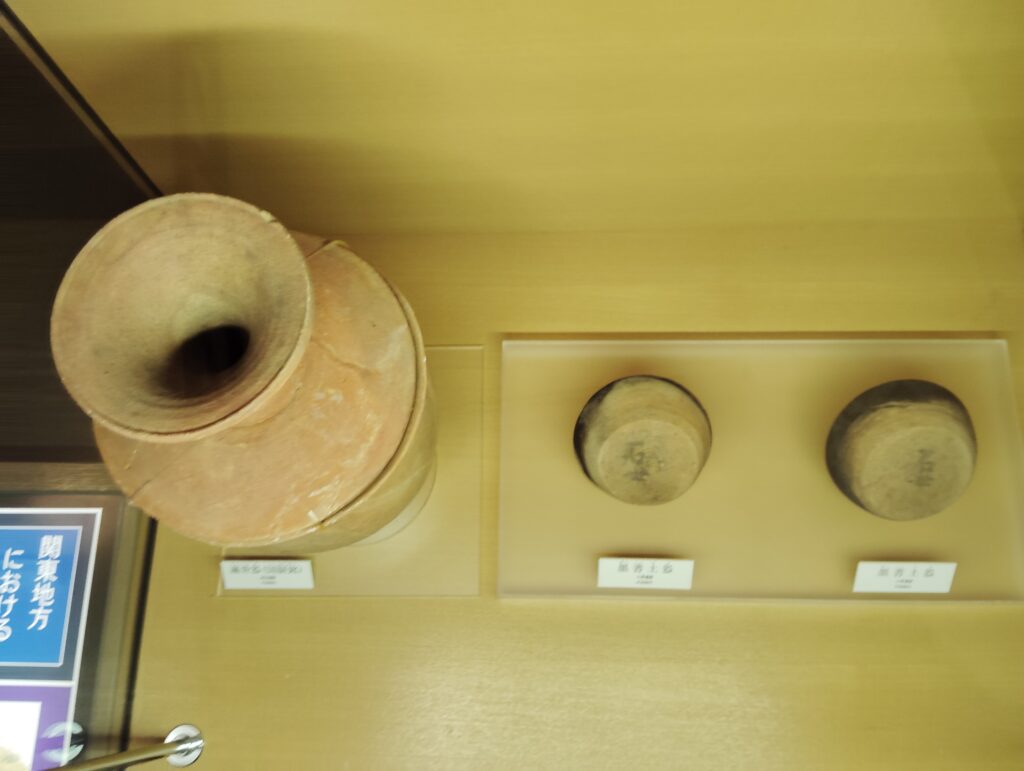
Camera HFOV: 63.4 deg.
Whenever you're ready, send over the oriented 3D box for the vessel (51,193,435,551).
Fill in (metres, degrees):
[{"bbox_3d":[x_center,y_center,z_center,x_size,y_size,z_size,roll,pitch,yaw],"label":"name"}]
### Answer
[{"bbox_3d":[-0.188,0.022,0.717,0.250,0.469,0.250,0,73,1],"label":"vessel"}]

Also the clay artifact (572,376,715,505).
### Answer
[{"bbox_3d":[0.135,0.066,0.840,0.142,0.055,0.142,-1,113,3],"label":"clay artifact"}]

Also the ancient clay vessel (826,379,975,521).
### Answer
[{"bbox_3d":[0.397,0.075,0.831,0.147,0.058,0.147,-3,112,10],"label":"ancient clay vessel"}]

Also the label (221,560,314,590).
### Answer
[{"bbox_3d":[-0.260,0.202,0.885,0.096,0.006,0.036,0,113,1],"label":"label"}]

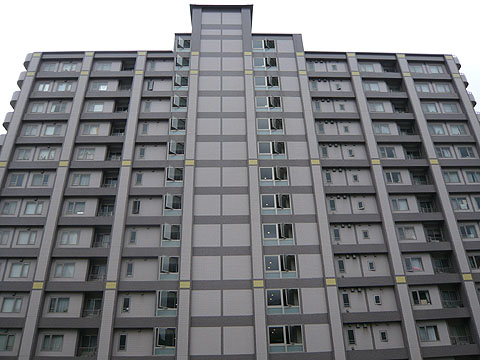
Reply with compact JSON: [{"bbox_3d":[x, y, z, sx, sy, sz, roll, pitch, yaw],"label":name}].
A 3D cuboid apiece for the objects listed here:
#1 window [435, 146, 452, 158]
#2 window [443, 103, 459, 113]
[{"bbox_3d":[20.625,-2.760,39.307,1.580,1.340,0.130,0,-28,-2],"label":"window"},{"bbox_3d":[23.619,-8.114,43.541,1.820,1.400,0.150,0,-28,-2],"label":"window"}]

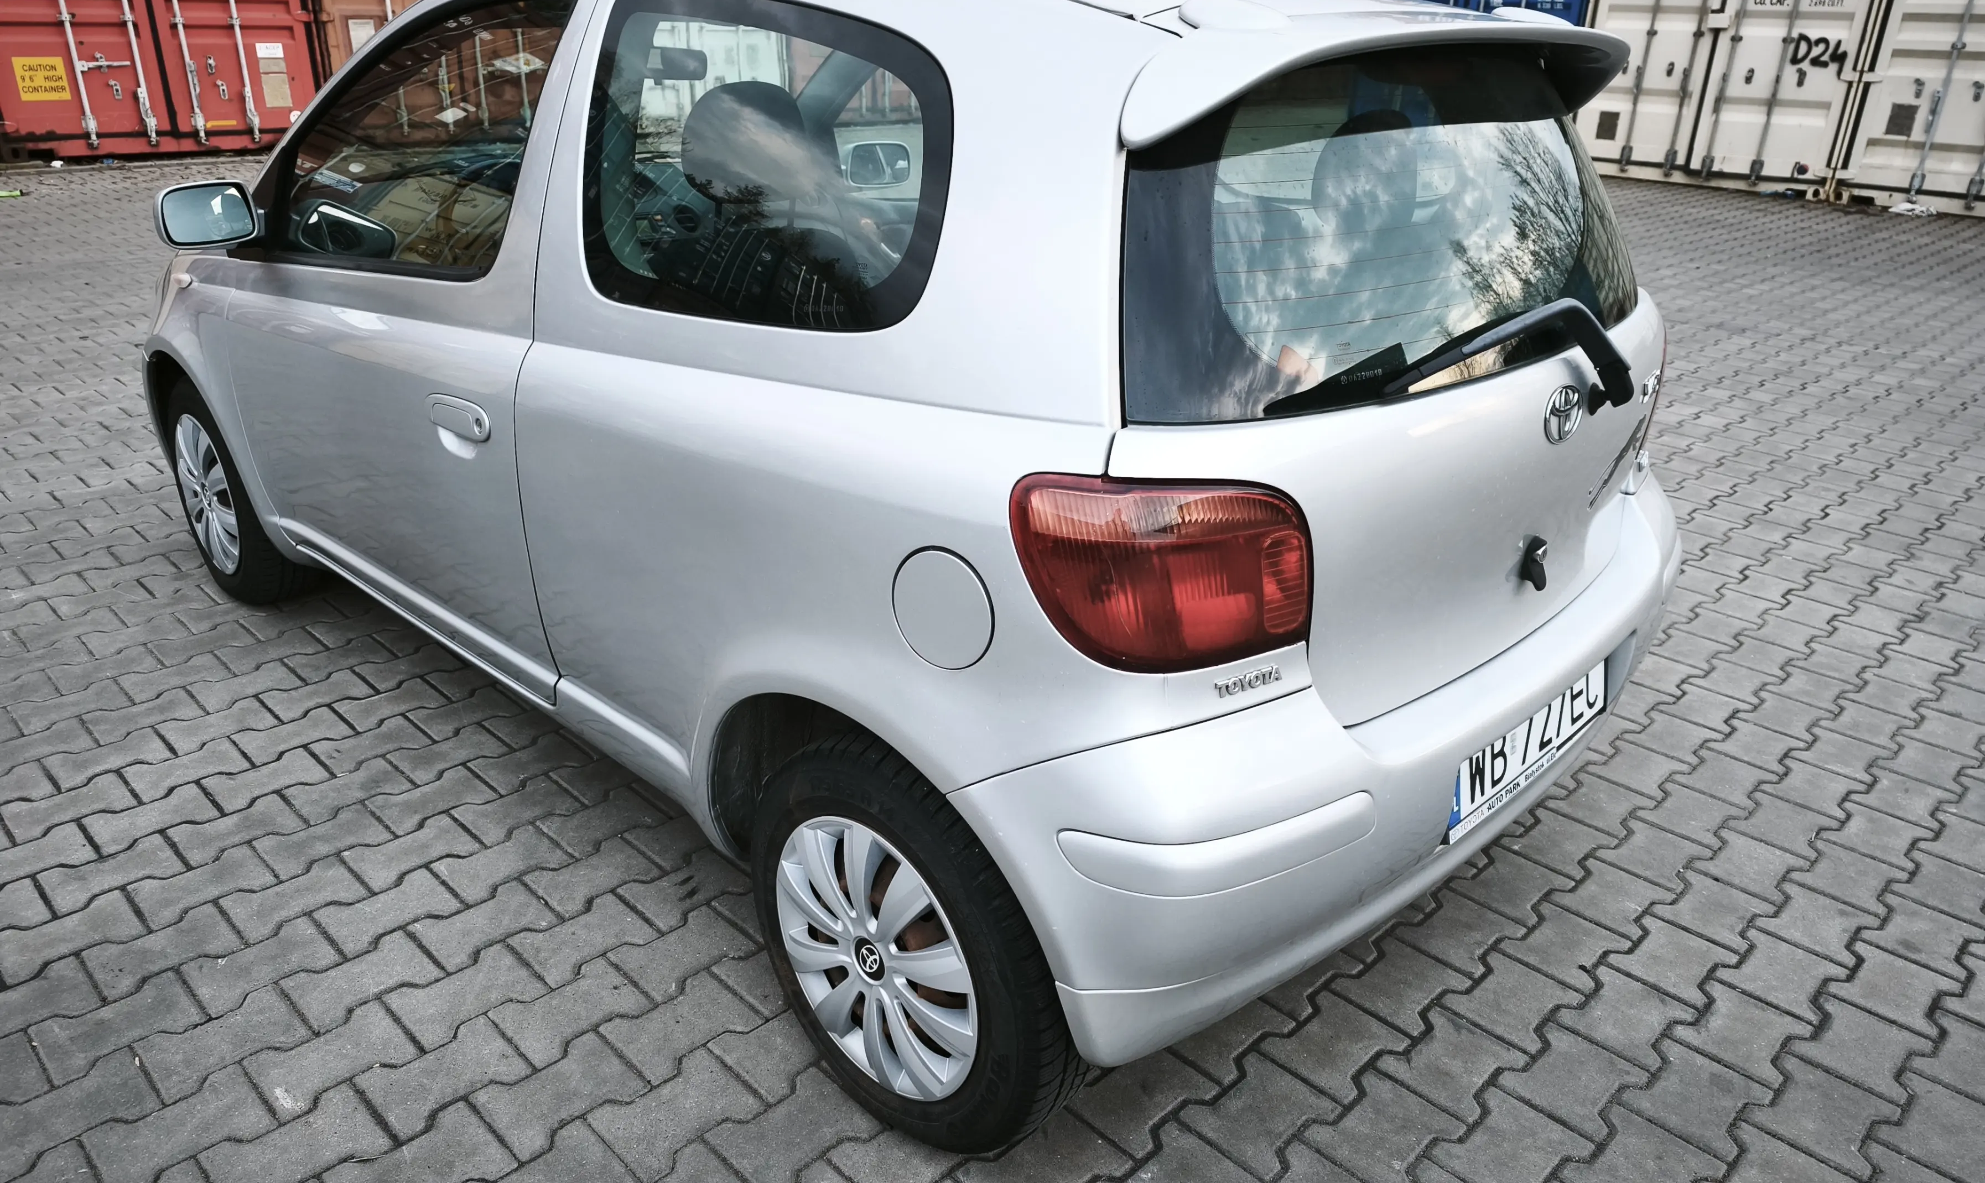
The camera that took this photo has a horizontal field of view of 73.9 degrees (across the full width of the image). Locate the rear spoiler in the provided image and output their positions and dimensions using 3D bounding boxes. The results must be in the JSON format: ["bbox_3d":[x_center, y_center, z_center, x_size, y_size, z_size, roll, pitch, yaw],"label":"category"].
[{"bbox_3d":[0.584,-0.651,1.664,0.320,0.155,1.220,22,31,39],"label":"rear spoiler"}]

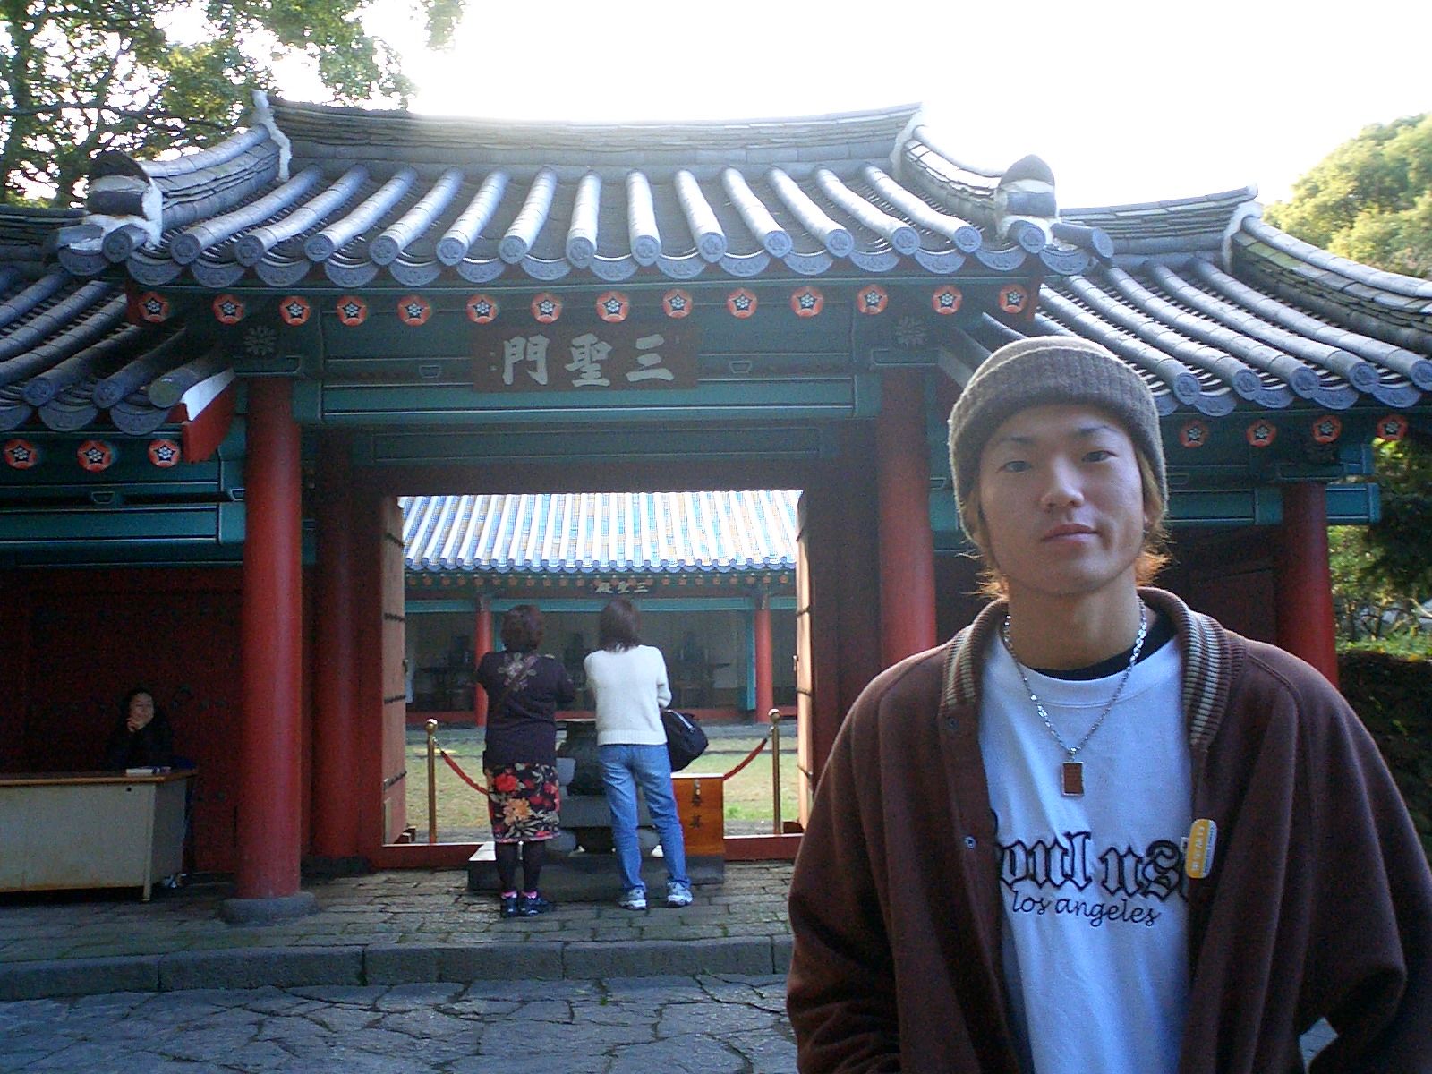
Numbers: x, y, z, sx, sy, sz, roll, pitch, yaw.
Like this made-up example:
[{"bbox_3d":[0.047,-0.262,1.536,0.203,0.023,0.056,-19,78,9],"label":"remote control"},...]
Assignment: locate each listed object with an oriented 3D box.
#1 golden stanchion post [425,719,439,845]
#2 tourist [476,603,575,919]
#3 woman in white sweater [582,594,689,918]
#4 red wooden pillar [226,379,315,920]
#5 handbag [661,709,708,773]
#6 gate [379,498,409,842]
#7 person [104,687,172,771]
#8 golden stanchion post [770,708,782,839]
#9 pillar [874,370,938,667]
[{"bbox_3d":[-1.876,1.674,10.148,0.260,0.940,0.260,-1,-5,-2],"label":"golden stanchion post"},{"bbox_3d":[-1.010,1.159,8.157,0.510,1.600,0.370,-1,-5,3],"label":"tourist"},{"bbox_3d":[-0.423,1.142,8.246,0.540,1.626,0.380,-1,-5,-2],"label":"woman in white sweater"},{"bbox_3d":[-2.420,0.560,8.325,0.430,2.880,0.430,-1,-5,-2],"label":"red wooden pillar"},{"bbox_3d":[-0.175,1.104,8.296,0.320,0.340,0.180,-1,-5,-2],"label":"handbag"},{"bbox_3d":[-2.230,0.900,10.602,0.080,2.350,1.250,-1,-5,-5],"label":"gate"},{"bbox_3d":[-3.481,1.514,9.311,0.500,1.190,0.650,1,-5,-24],"label":"person"},{"bbox_3d":[0.401,1.623,10.218,0.260,0.950,0.260,-1,-5,-2],"label":"golden stanchion post"},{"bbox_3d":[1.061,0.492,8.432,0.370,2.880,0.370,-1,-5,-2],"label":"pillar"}]

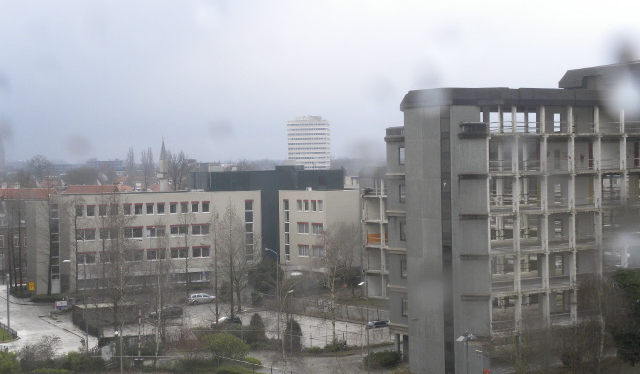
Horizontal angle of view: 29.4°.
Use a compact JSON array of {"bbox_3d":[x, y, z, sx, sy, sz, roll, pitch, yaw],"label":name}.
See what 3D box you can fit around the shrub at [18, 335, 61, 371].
[{"bbox_3d":[-27.110,16.298,117.967,3.700,3.400,3.300,-1,1,0],"label":"shrub"}]

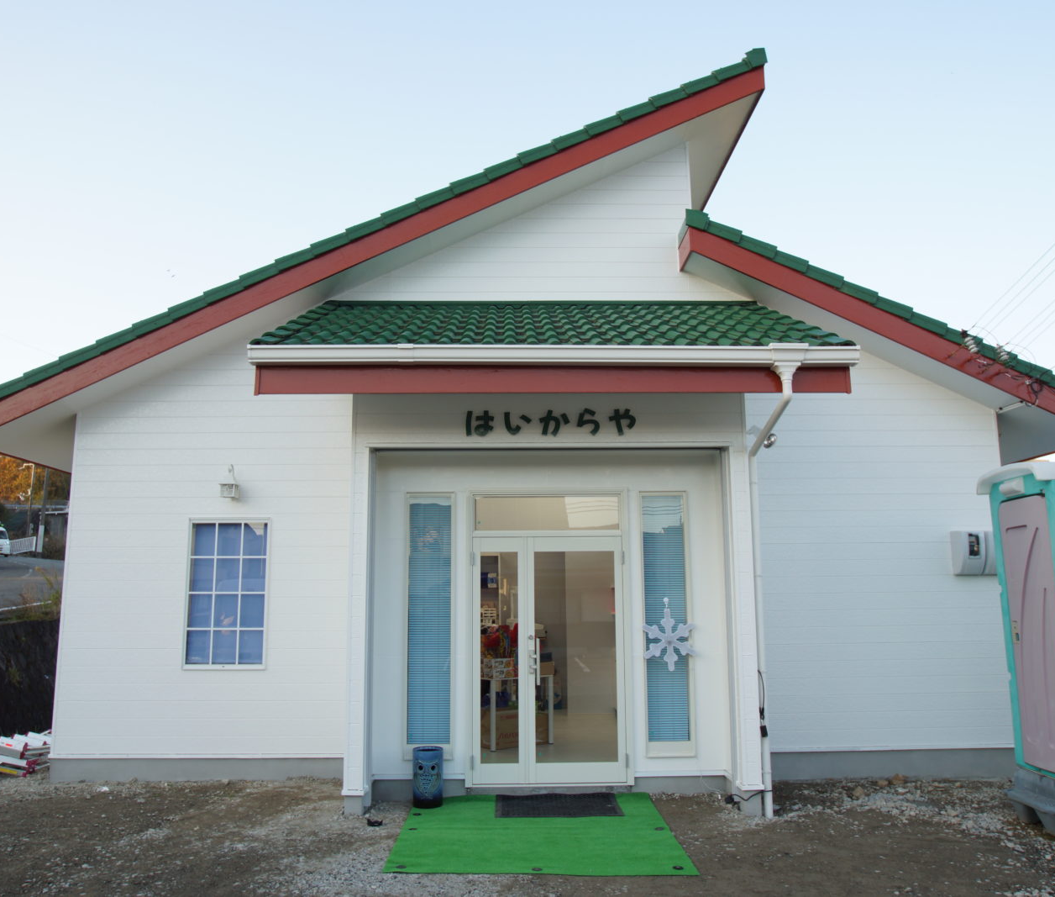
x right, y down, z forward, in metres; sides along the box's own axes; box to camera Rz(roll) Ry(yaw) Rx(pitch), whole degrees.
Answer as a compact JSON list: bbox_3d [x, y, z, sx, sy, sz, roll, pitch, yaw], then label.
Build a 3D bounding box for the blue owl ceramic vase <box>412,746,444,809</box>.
[{"bbox_3d":[-0.738,2.453,6.132,0.226,0.392,0.226,0,-9,-2],"label":"blue owl ceramic vase"}]

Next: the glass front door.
[{"bbox_3d":[0.168,1.665,6.550,1.201,1.912,0.070,0,-8,-1],"label":"glass front door"}]

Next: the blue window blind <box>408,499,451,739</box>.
[{"bbox_3d":[-0.787,1.367,6.641,0.343,1.954,0.040,0,-8,-1],"label":"blue window blind"}]

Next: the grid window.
[{"bbox_3d":[-2.722,1.317,7.483,0.719,1.307,0.080,0,-8,-1],"label":"grid window"}]

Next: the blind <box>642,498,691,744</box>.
[{"bbox_3d":[1.124,1.355,6.676,0.334,1.952,0.040,0,-8,-1],"label":"blind"}]

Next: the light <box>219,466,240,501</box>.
[{"bbox_3d":[-2.670,0.309,7.461,0.153,0.299,0.240,0,-8,-1],"label":"light"}]

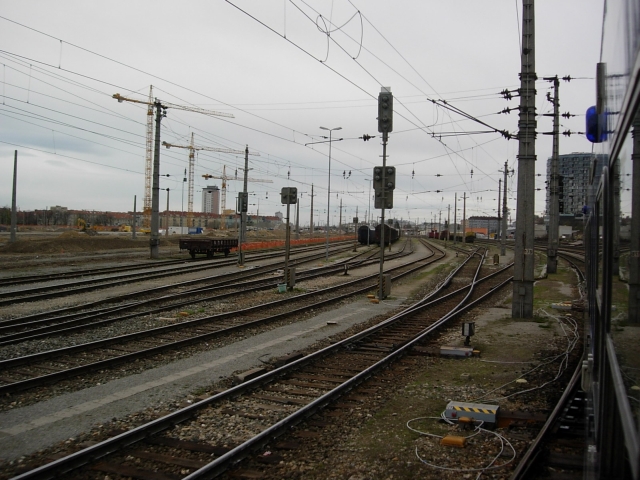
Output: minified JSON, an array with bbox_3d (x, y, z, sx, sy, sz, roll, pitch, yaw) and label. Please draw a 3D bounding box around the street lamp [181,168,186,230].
[{"bbox_3d":[-29.099,-7.152,150.000,0.800,13.000,0.500,1,1,0],"label":"street lamp"}]

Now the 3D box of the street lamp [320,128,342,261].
[{"bbox_3d":[0.820,-4.227,63.850,2.000,12.100,0.350,2,1,10],"label":"street lamp"}]

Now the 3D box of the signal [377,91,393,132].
[{"bbox_3d":[2.660,-5.211,28.450,0.590,1.680,0.330,2,1,20],"label":"signal"}]

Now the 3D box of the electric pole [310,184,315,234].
[{"bbox_3d":[-1.655,-6.508,155.000,0.700,11.800,0.700,2,1,20],"label":"electric pole"}]

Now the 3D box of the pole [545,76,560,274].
[{"bbox_3d":[17.355,-4.811,52.000,0.850,14.600,0.800,2,1,20],"label":"pole"}]

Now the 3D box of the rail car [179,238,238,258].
[{"bbox_3d":[-9.613,0.785,61.955,2.788,1.589,6.805,2,1,13],"label":"rail car"}]

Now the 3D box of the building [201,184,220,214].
[{"bbox_3d":[-154.711,-44.122,1000.000,18.000,63.000,16.000,2,1,21],"label":"building"}]

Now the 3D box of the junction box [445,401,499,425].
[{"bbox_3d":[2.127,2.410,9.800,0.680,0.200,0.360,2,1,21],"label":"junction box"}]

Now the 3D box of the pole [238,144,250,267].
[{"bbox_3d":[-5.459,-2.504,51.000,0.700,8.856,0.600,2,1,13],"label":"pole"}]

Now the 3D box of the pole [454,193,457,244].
[{"bbox_3d":[34.728,-5.460,179.932,0.400,13.123,0.400,2,1,13],"label":"pole"}]

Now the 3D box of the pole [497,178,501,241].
[{"bbox_3d":[36.358,-5.295,141.930,0.450,13.638,0.450,2,1,13],"label":"pole"}]

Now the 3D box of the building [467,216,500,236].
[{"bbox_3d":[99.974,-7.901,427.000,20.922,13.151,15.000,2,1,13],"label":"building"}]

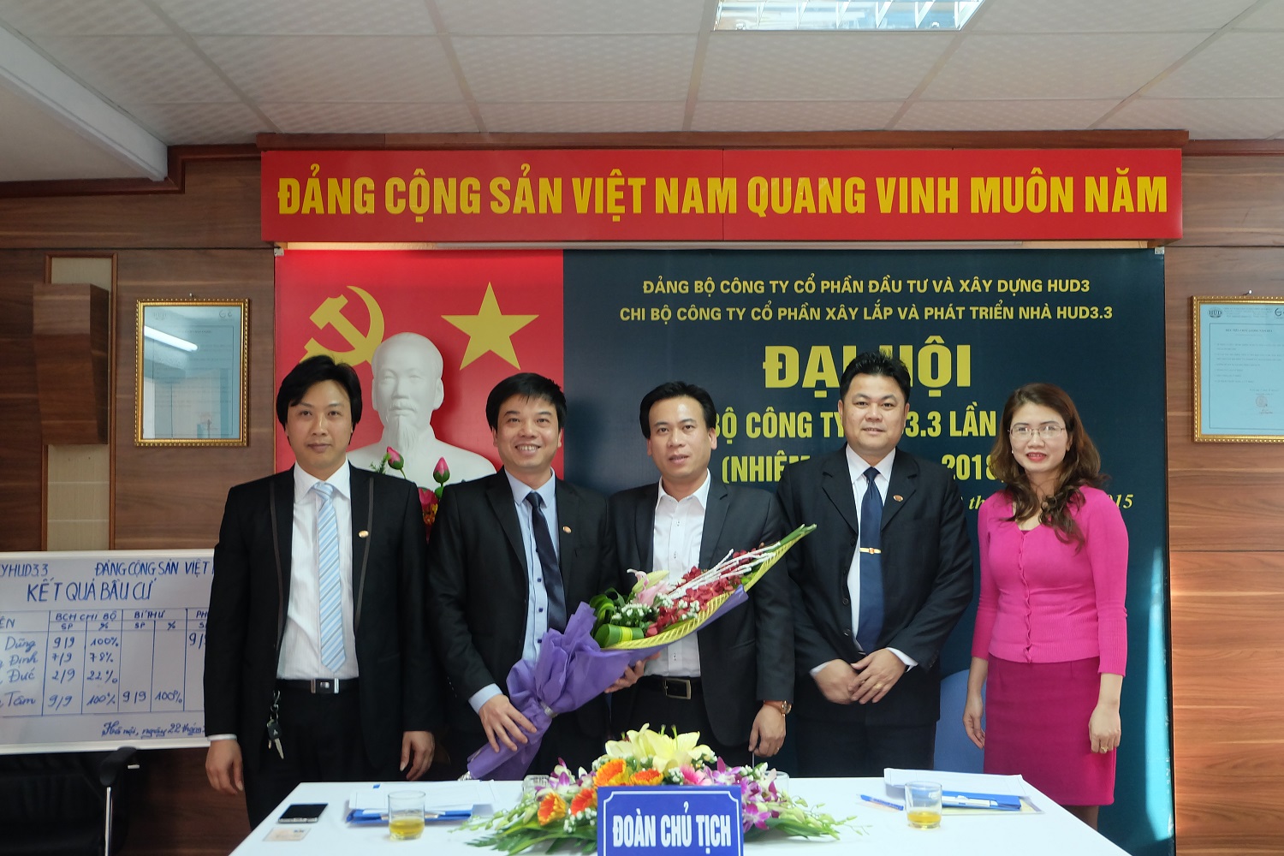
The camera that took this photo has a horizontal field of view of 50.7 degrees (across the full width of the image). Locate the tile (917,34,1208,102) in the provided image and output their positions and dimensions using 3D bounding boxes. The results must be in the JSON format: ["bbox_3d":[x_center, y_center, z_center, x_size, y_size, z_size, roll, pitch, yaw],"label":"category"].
[{"bbox_3d":[1.060,-0.934,3.497,0.600,0.020,0.575,0,-2,-1],"label":"tile"}]

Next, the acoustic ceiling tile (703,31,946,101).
[{"bbox_3d":[0.448,-0.930,3.489,0.600,0.020,0.575,0,-2,-1],"label":"acoustic ceiling tile"}]

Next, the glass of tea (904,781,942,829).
[{"bbox_3d":[0.520,0.696,2.498,0.069,0.077,0.069,0,-1,-1],"label":"glass of tea"}]

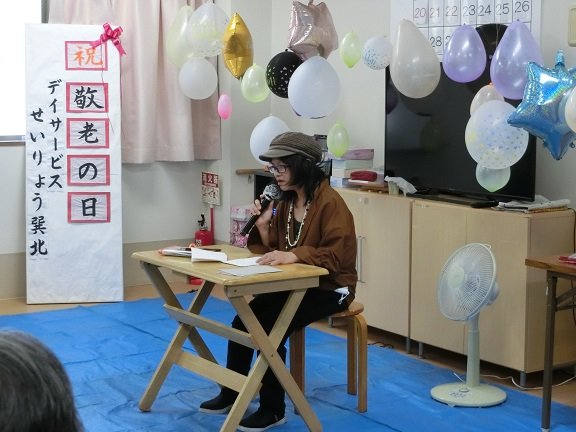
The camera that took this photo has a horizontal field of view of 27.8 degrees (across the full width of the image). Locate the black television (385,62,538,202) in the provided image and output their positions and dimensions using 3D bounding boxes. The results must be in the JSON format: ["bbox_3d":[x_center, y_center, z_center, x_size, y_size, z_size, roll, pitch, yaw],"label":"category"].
[{"bbox_3d":[0.859,-0.427,5.969,0.180,0.700,1.120,-4,8,-34],"label":"black television"}]

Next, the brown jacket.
[{"bbox_3d":[0.068,0.107,5.100,0.400,0.540,0.460,-4,8,-37],"label":"brown jacket"}]

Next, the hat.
[{"bbox_3d":[0.011,-0.298,5.100,0.280,0.140,0.220,-3,7,-30],"label":"hat"}]

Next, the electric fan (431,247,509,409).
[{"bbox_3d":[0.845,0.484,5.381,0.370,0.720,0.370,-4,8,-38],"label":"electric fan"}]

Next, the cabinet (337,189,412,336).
[{"bbox_3d":[0.547,0.251,6.646,0.311,0.800,0.863,-4,7,-32],"label":"cabinet"}]

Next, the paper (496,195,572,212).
[{"bbox_3d":[1.185,-0.057,5.615,0.280,0.045,0.250,-4,7,-32],"label":"paper"}]

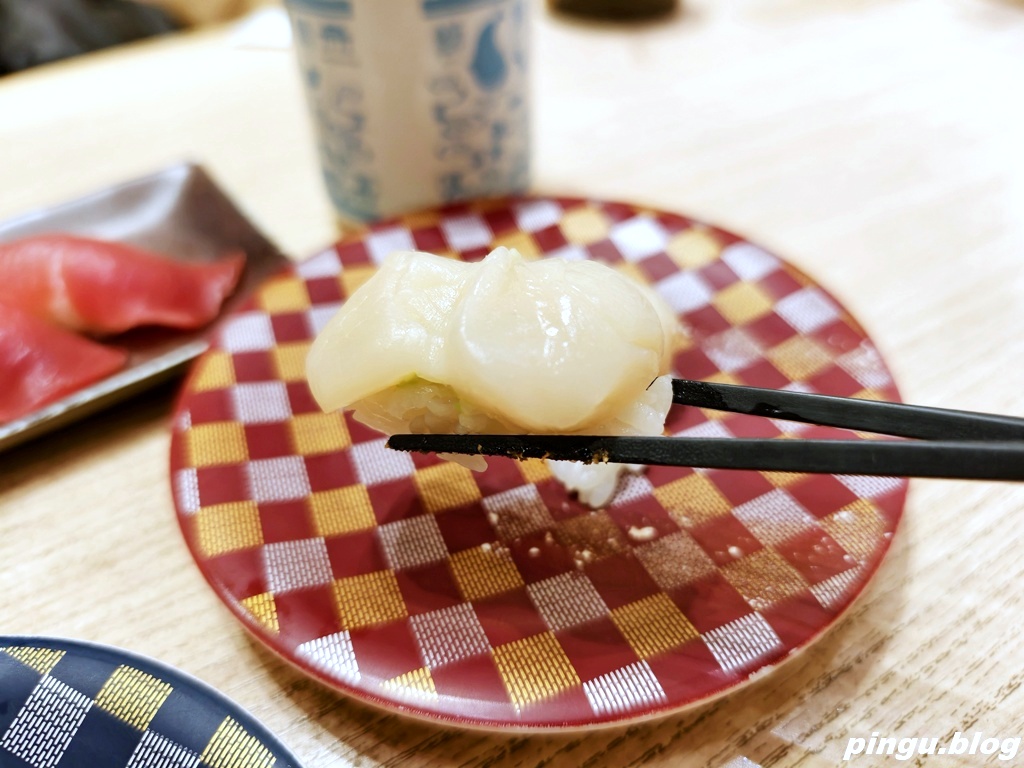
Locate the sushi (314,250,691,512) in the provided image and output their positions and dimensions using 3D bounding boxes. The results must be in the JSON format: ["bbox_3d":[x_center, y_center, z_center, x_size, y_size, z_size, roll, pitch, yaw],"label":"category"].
[{"bbox_3d":[-0.004,-0.003,0.123,0.065,0.034,0.036,4,40,6],"label":"sushi"}]

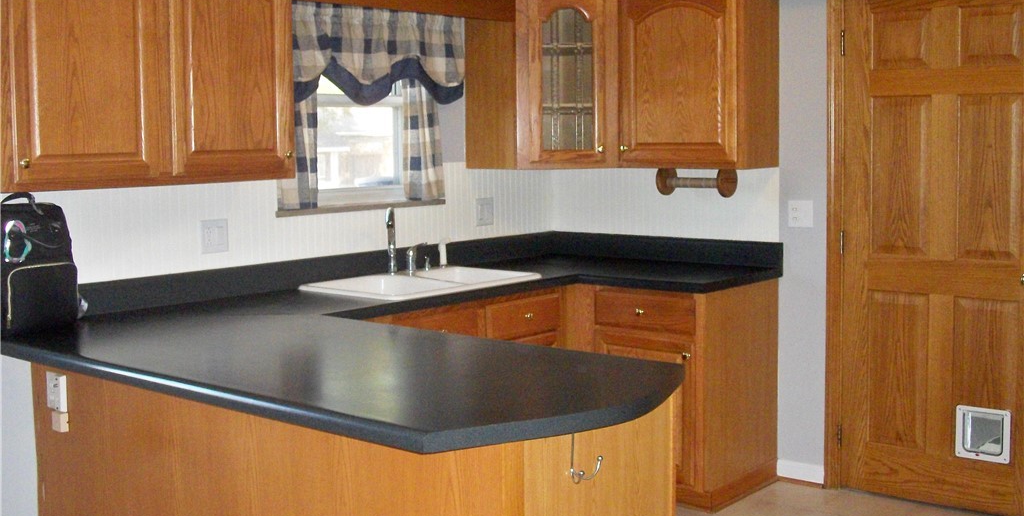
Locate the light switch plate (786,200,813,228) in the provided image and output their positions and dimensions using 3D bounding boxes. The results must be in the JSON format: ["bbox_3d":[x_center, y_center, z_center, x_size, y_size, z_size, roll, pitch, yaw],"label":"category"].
[{"bbox_3d":[1.200,-0.183,4.918,0.114,0.112,0.010,4,8,41],"label":"light switch plate"}]

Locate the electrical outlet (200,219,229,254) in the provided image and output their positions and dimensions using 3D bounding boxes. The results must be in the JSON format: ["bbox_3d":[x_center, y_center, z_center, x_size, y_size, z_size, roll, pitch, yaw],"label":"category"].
[{"bbox_3d":[-1.077,-0.078,4.293,0.010,0.118,0.115,4,8,41],"label":"electrical outlet"}]

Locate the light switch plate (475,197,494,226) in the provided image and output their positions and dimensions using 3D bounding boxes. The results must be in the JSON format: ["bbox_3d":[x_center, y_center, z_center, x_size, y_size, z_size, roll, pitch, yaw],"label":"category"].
[{"bbox_3d":[-0.122,-0.210,5.396,0.010,0.121,0.116,4,8,41],"label":"light switch plate"}]

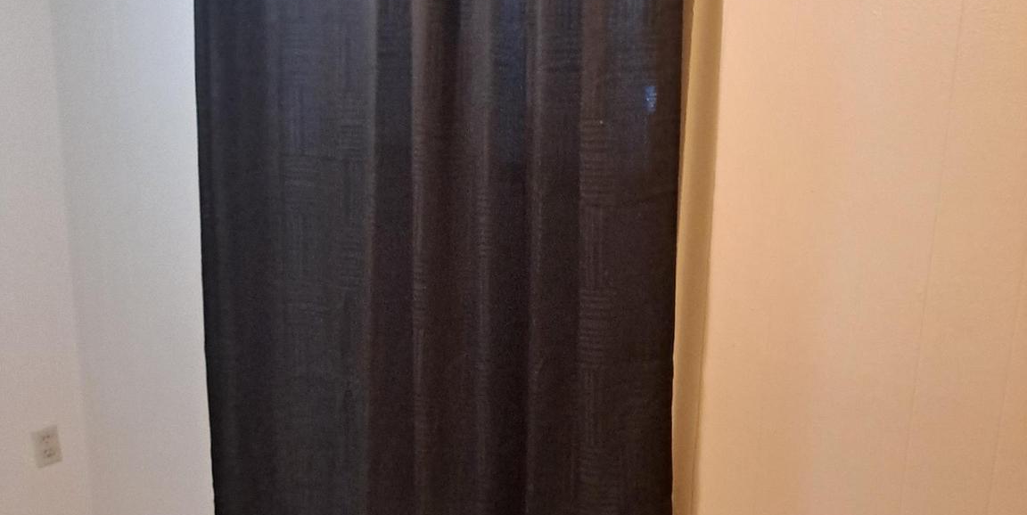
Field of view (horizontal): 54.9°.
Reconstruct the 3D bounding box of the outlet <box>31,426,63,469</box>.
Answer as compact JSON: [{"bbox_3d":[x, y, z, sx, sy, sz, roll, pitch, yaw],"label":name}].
[{"bbox_3d":[-1.362,0.558,2.897,0.012,0.115,0.071,12,17,39],"label":"outlet"}]

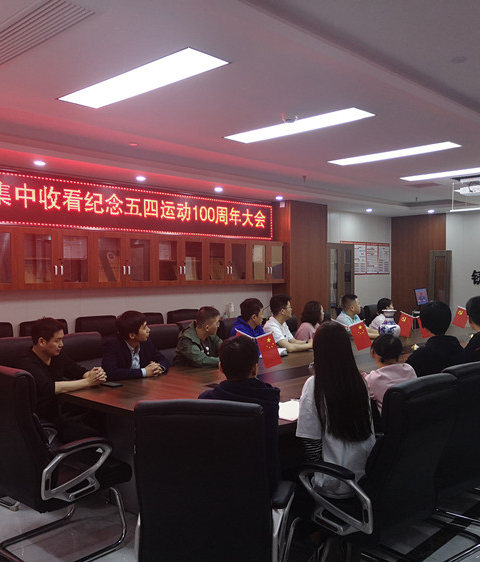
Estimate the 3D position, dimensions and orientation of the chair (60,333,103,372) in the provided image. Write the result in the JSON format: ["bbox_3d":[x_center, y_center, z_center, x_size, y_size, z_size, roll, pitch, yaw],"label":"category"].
[{"bbox_3d":[-1.133,0.979,4.667,0.600,1.060,0.700,-1,1,-43],"label":"chair"}]

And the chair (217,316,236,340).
[{"bbox_3d":[0.150,0.918,5.808,0.640,1.060,0.610,1,1,44],"label":"chair"}]

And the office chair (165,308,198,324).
[{"bbox_3d":[-0.512,0.946,7.535,0.700,1.075,0.600,0,1,42],"label":"office chair"}]

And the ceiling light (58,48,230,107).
[{"bbox_3d":[-0.593,-1.149,3.338,1.200,0.050,0.300,0,1,42],"label":"ceiling light"}]

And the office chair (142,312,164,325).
[{"bbox_3d":[-0.976,0.954,7.025,0.700,1.075,0.600,0,1,42],"label":"office chair"}]

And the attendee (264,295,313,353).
[{"bbox_3d":[0.483,0.823,6.237,0.750,1.320,0.520,0,0,30],"label":"attendee"}]

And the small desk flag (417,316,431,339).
[{"bbox_3d":[1.797,0.435,5.650,0.140,0.220,0.030,-12,0,23],"label":"small desk flag"}]

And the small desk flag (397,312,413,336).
[{"bbox_3d":[1.749,0.458,6.161,0.170,0.235,0.025,0,1,42],"label":"small desk flag"}]

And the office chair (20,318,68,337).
[{"bbox_3d":[-1.785,0.923,5.676,0.640,1.060,0.610,1,1,44],"label":"office chair"}]

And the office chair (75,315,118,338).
[{"bbox_3d":[-1.427,0.962,6.529,0.700,1.075,0.600,0,1,42],"label":"office chair"}]

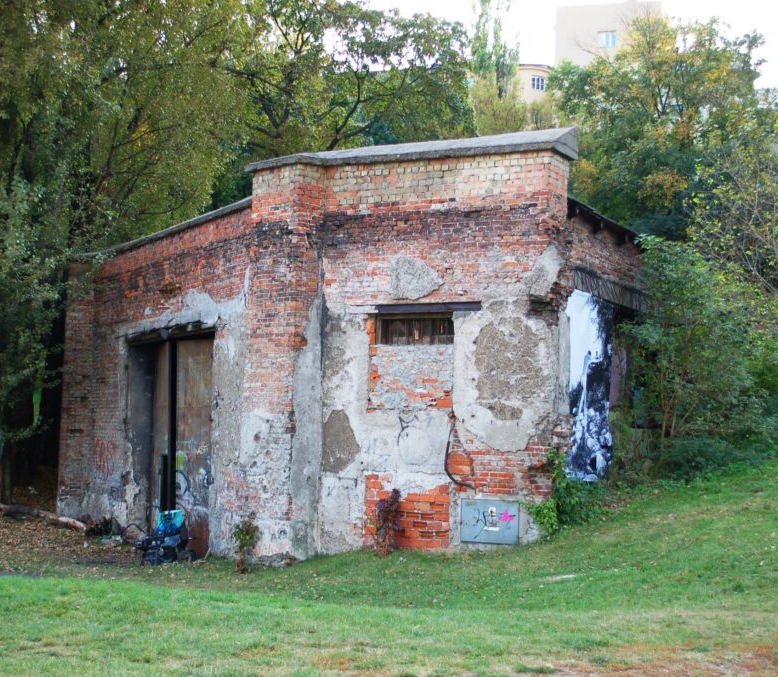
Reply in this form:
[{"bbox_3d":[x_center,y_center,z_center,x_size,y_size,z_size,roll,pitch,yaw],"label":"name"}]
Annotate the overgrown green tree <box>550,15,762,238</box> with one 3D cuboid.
[{"bbox_3d":[6.941,-5.353,33.500,5.600,6.300,5.200,0,-4,0],"label":"overgrown green tree"}]

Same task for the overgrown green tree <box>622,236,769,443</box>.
[{"bbox_3d":[4.906,0.064,20.500,2.350,3.400,2.200,0,-4,0],"label":"overgrown green tree"}]

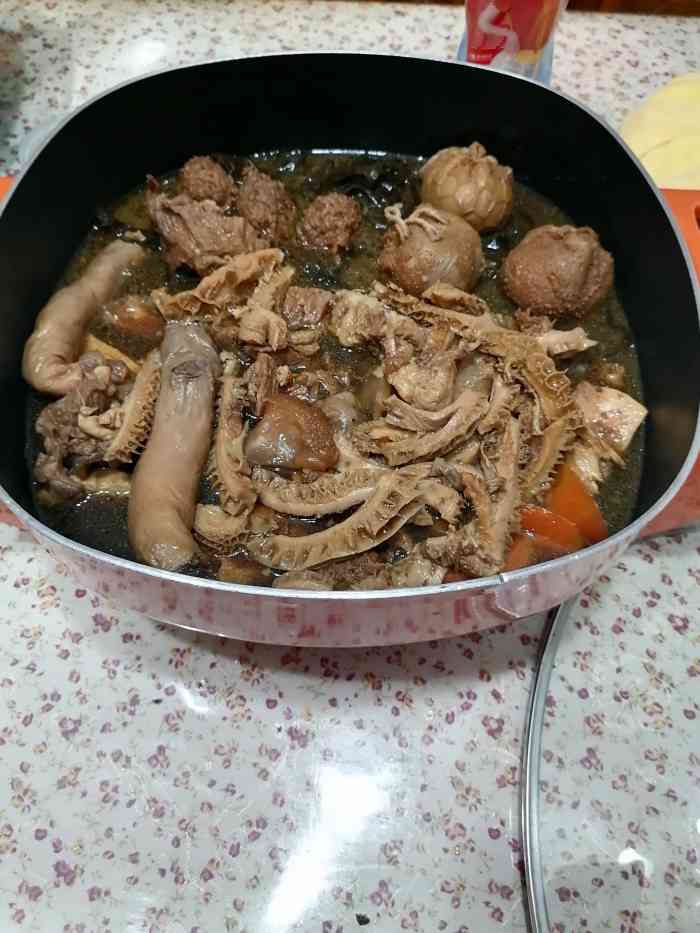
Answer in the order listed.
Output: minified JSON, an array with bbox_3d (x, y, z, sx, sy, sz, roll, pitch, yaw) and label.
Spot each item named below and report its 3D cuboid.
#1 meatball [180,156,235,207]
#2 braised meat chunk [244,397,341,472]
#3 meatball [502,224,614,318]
[{"bbox_3d":[-0.077,-0.153,0.393,0.029,0.028,0.029,1,59,0],"label":"meatball"},{"bbox_3d":[-0.024,-0.013,0.304,0.040,0.025,0.032,0,58,-1],"label":"braised meat chunk"},{"bbox_3d":[0.103,-0.094,0.359,0.054,0.048,0.052,1,59,0],"label":"meatball"}]

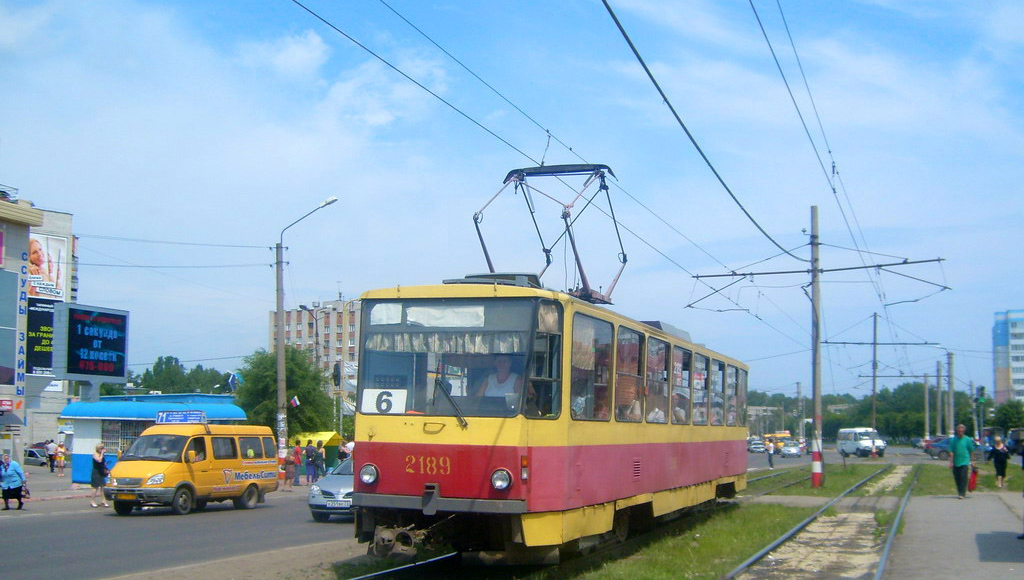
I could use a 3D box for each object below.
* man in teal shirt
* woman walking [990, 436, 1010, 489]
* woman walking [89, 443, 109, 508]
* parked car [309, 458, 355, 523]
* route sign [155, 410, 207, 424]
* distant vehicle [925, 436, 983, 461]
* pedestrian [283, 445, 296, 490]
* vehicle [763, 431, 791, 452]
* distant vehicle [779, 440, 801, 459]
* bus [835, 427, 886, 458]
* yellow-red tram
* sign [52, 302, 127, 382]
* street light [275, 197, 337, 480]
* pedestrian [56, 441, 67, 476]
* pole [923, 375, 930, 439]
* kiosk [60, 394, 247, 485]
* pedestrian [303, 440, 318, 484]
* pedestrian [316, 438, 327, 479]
[{"bbox_3d":[10.593,4.030,24.400,0.580,1.760,0.400,-3,-9,22],"label":"man in teal shirt"},{"bbox_3d":[15.211,5.378,32.408,0.550,1.600,0.380,-3,-8,24],"label":"woman walking"},{"bbox_3d":[-10.581,4.770,26.711,0.480,1.640,0.450,-3,-8,21],"label":"woman walking"},{"bbox_3d":[-2.798,4.254,23.081,1.760,1.480,4.560,-2,-8,15],"label":"parked car"},{"bbox_3d":[-8.344,3.214,26.100,1.400,0.330,0.180,-3,-8,21],"label":"route sign"},{"bbox_3d":[29.258,10.410,68.000,4.300,1.450,1.700,-1,-8,11],"label":"distant vehicle"},{"bbox_3d":[-7.951,6.397,37.000,0.500,1.630,0.380,-2,-8,18],"label":"pedestrian"},{"bbox_3d":[28.100,16.201,110.000,2.050,2.350,5.400,-2,-8,16],"label":"vehicle"},{"bbox_3d":[23.790,13.599,88.598,1.720,1.450,4.300,-2,-8,18],"label":"distant vehicle"},{"bbox_3d":[26.590,11.712,79.000,2.050,2.200,5.400,1,-8,0],"label":"bus"},{"bbox_3d":[1.809,2.409,18.284,2.480,3.300,14.700,-2,-8,22],"label":"yellow-red tram"},{"bbox_3d":[-19.592,2.496,48.300,0.850,3.450,3.750,-3,-9,25],"label":"sign"},{"bbox_3d":[-7.632,1.817,39.160,2.350,10.800,0.500,-3,-8,22],"label":"street light"},{"bbox_3d":[-21.015,7.884,48.300,0.500,1.650,0.360,3,-8,-17],"label":"pedestrian"},{"bbox_3d":[46.494,13.612,116.000,0.300,8.700,0.300,-2,-8,22],"label":"pole"},{"bbox_3d":[-14.265,5.929,41.200,6.800,3.450,3.100,-2,-8,22],"label":"kiosk"},{"bbox_3d":[-7.470,6.402,38.512,0.550,1.660,0.380,0,-8,3],"label":"pedestrian"},{"bbox_3d":[-7.228,6.480,39.310,0.460,1.630,0.360,-1,-8,11],"label":"pedestrian"}]

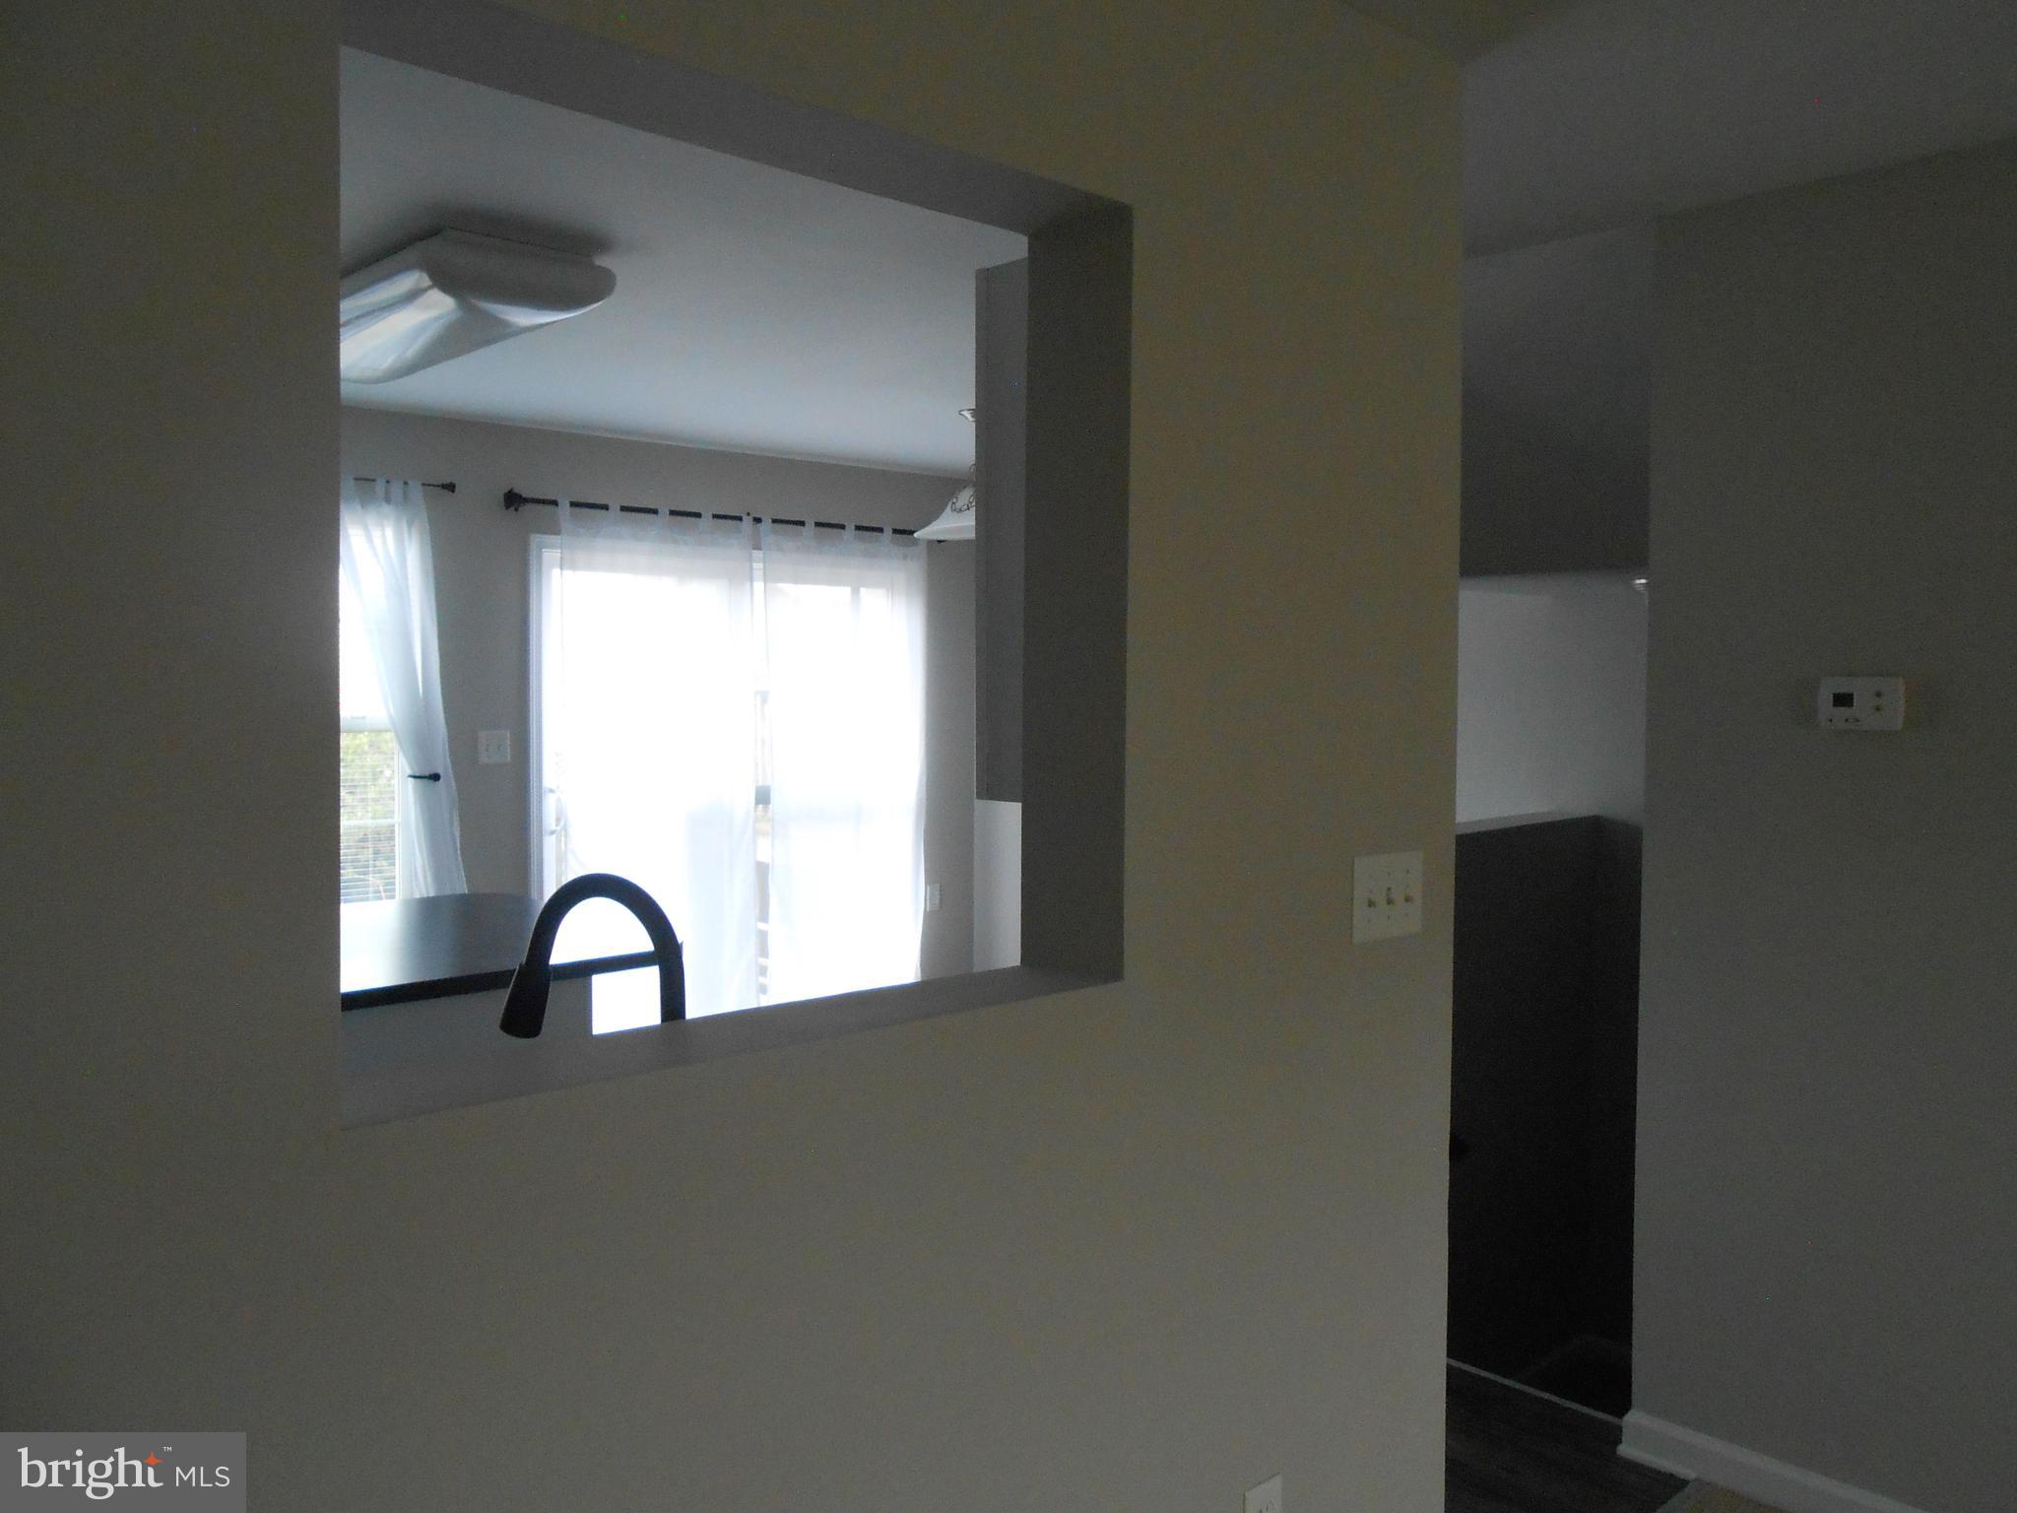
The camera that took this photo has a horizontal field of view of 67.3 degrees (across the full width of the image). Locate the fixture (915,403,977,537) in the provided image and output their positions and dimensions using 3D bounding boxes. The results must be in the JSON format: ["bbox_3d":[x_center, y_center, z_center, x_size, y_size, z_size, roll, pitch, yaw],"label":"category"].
[{"bbox_3d":[-0.095,-0.926,5.019,0.420,0.425,0.420,0,3,0],"label":"fixture"}]

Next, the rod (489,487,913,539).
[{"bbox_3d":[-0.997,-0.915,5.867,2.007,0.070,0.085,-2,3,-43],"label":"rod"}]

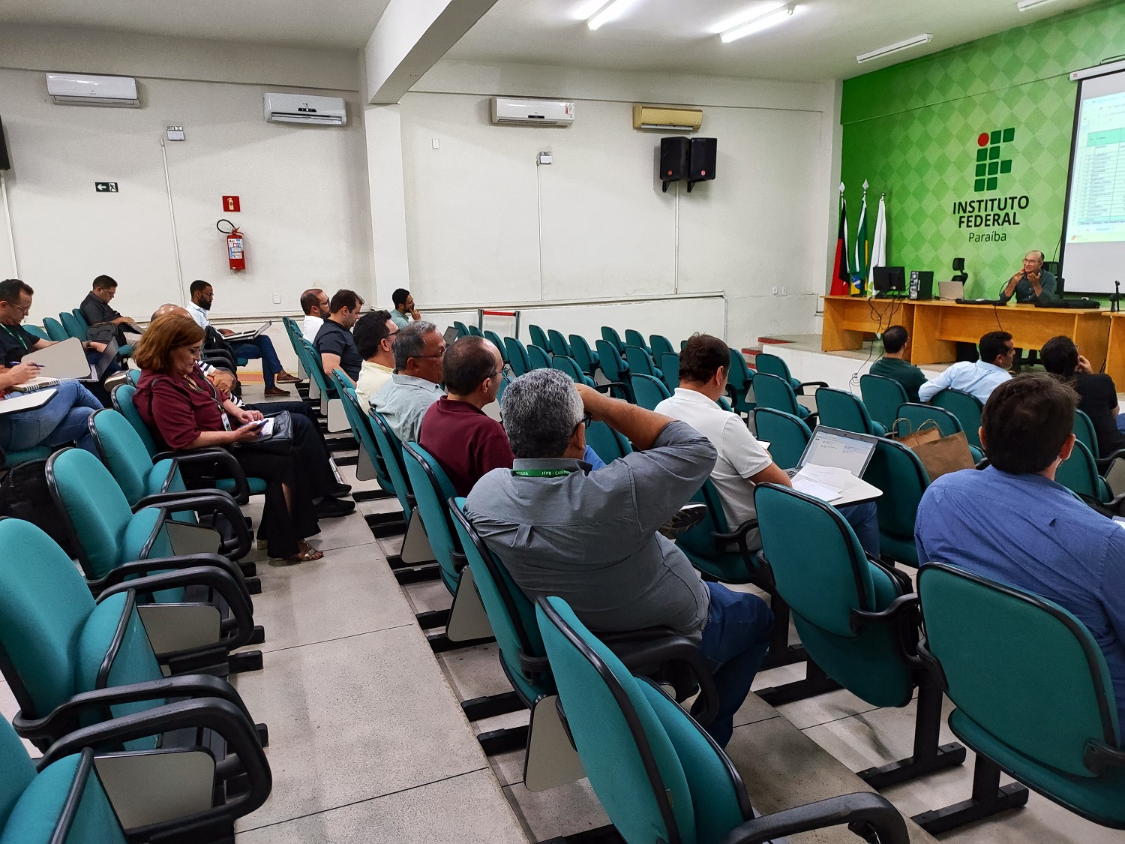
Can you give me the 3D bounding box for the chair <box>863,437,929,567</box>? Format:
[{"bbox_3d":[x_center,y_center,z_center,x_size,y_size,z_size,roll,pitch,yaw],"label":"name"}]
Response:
[{"bbox_3d":[1.625,0.464,3.509,0.570,0.870,0.620,-6,13,-21],"label":"chair"}]

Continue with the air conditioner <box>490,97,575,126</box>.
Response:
[{"bbox_3d":[-0.396,-4.192,10.557,1.100,0.305,0.220,-6,13,-22],"label":"air conditioner"}]

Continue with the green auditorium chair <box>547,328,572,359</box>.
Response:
[{"bbox_3d":[0.144,-0.697,9.832,0.550,0.920,0.650,-6,13,-22],"label":"green auditorium chair"}]

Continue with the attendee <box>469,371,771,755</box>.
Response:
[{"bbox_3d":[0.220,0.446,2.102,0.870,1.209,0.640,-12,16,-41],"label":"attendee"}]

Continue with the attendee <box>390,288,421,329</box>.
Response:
[{"bbox_3d":[-1.508,-0.888,8.806,0.900,1.237,0.520,-6,13,-22],"label":"attendee"}]

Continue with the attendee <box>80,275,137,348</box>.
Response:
[{"bbox_3d":[-4.442,-0.857,7.942,0.780,1.250,0.520,-6,13,-22],"label":"attendee"}]

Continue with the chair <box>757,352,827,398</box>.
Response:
[{"bbox_3d":[2.125,-0.207,7.329,0.540,0.841,0.610,-6,13,-22],"label":"chair"}]

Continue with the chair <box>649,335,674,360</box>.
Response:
[{"bbox_3d":[1.341,-0.589,9.192,0.540,0.841,0.610,-6,13,-22],"label":"chair"}]

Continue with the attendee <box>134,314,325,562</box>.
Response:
[{"bbox_3d":[-1.586,0.091,3.741,0.760,1.220,0.520,-5,12,-17],"label":"attendee"}]

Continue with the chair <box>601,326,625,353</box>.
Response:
[{"bbox_3d":[0.869,-0.864,10.843,0.550,0.920,0.650,-6,13,-22],"label":"chair"}]

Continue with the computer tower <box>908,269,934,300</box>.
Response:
[{"bbox_3d":[4.453,-1.690,9.673,0.310,0.360,0.150,-7,13,-27],"label":"computer tower"}]

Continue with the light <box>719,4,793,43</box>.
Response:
[{"bbox_3d":[2.215,-4.549,8.989,0.130,0.110,1.240,-6,13,-22],"label":"light"}]

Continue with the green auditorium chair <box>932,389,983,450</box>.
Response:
[{"bbox_3d":[2.975,0.217,5.491,0.570,0.860,0.660,-6,13,-22],"label":"green auditorium chair"}]

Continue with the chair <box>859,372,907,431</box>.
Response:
[{"bbox_3d":[2.753,0.028,6.376,0.560,0.920,0.650,-6,13,-22],"label":"chair"}]

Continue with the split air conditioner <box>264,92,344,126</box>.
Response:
[{"bbox_3d":[-3.320,-4.041,10.134,0.988,0.320,0.230,-6,13,-21],"label":"split air conditioner"}]

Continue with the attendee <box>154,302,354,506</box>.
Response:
[{"bbox_3d":[-1.757,-0.063,4.423,1.000,1.240,0.580,-6,13,-22],"label":"attendee"}]

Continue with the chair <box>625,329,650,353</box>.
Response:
[{"bbox_3d":[1.104,-0.727,9.862,0.540,0.841,0.610,-6,13,-22],"label":"chair"}]

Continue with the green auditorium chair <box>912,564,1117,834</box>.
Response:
[{"bbox_3d":[1.203,0.743,1.906,0.570,0.870,0.620,-6,12,-20],"label":"green auditorium chair"}]

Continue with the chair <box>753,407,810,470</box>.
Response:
[{"bbox_3d":[1.379,0.366,4.302,0.550,0.920,0.650,-6,13,-22],"label":"chair"}]

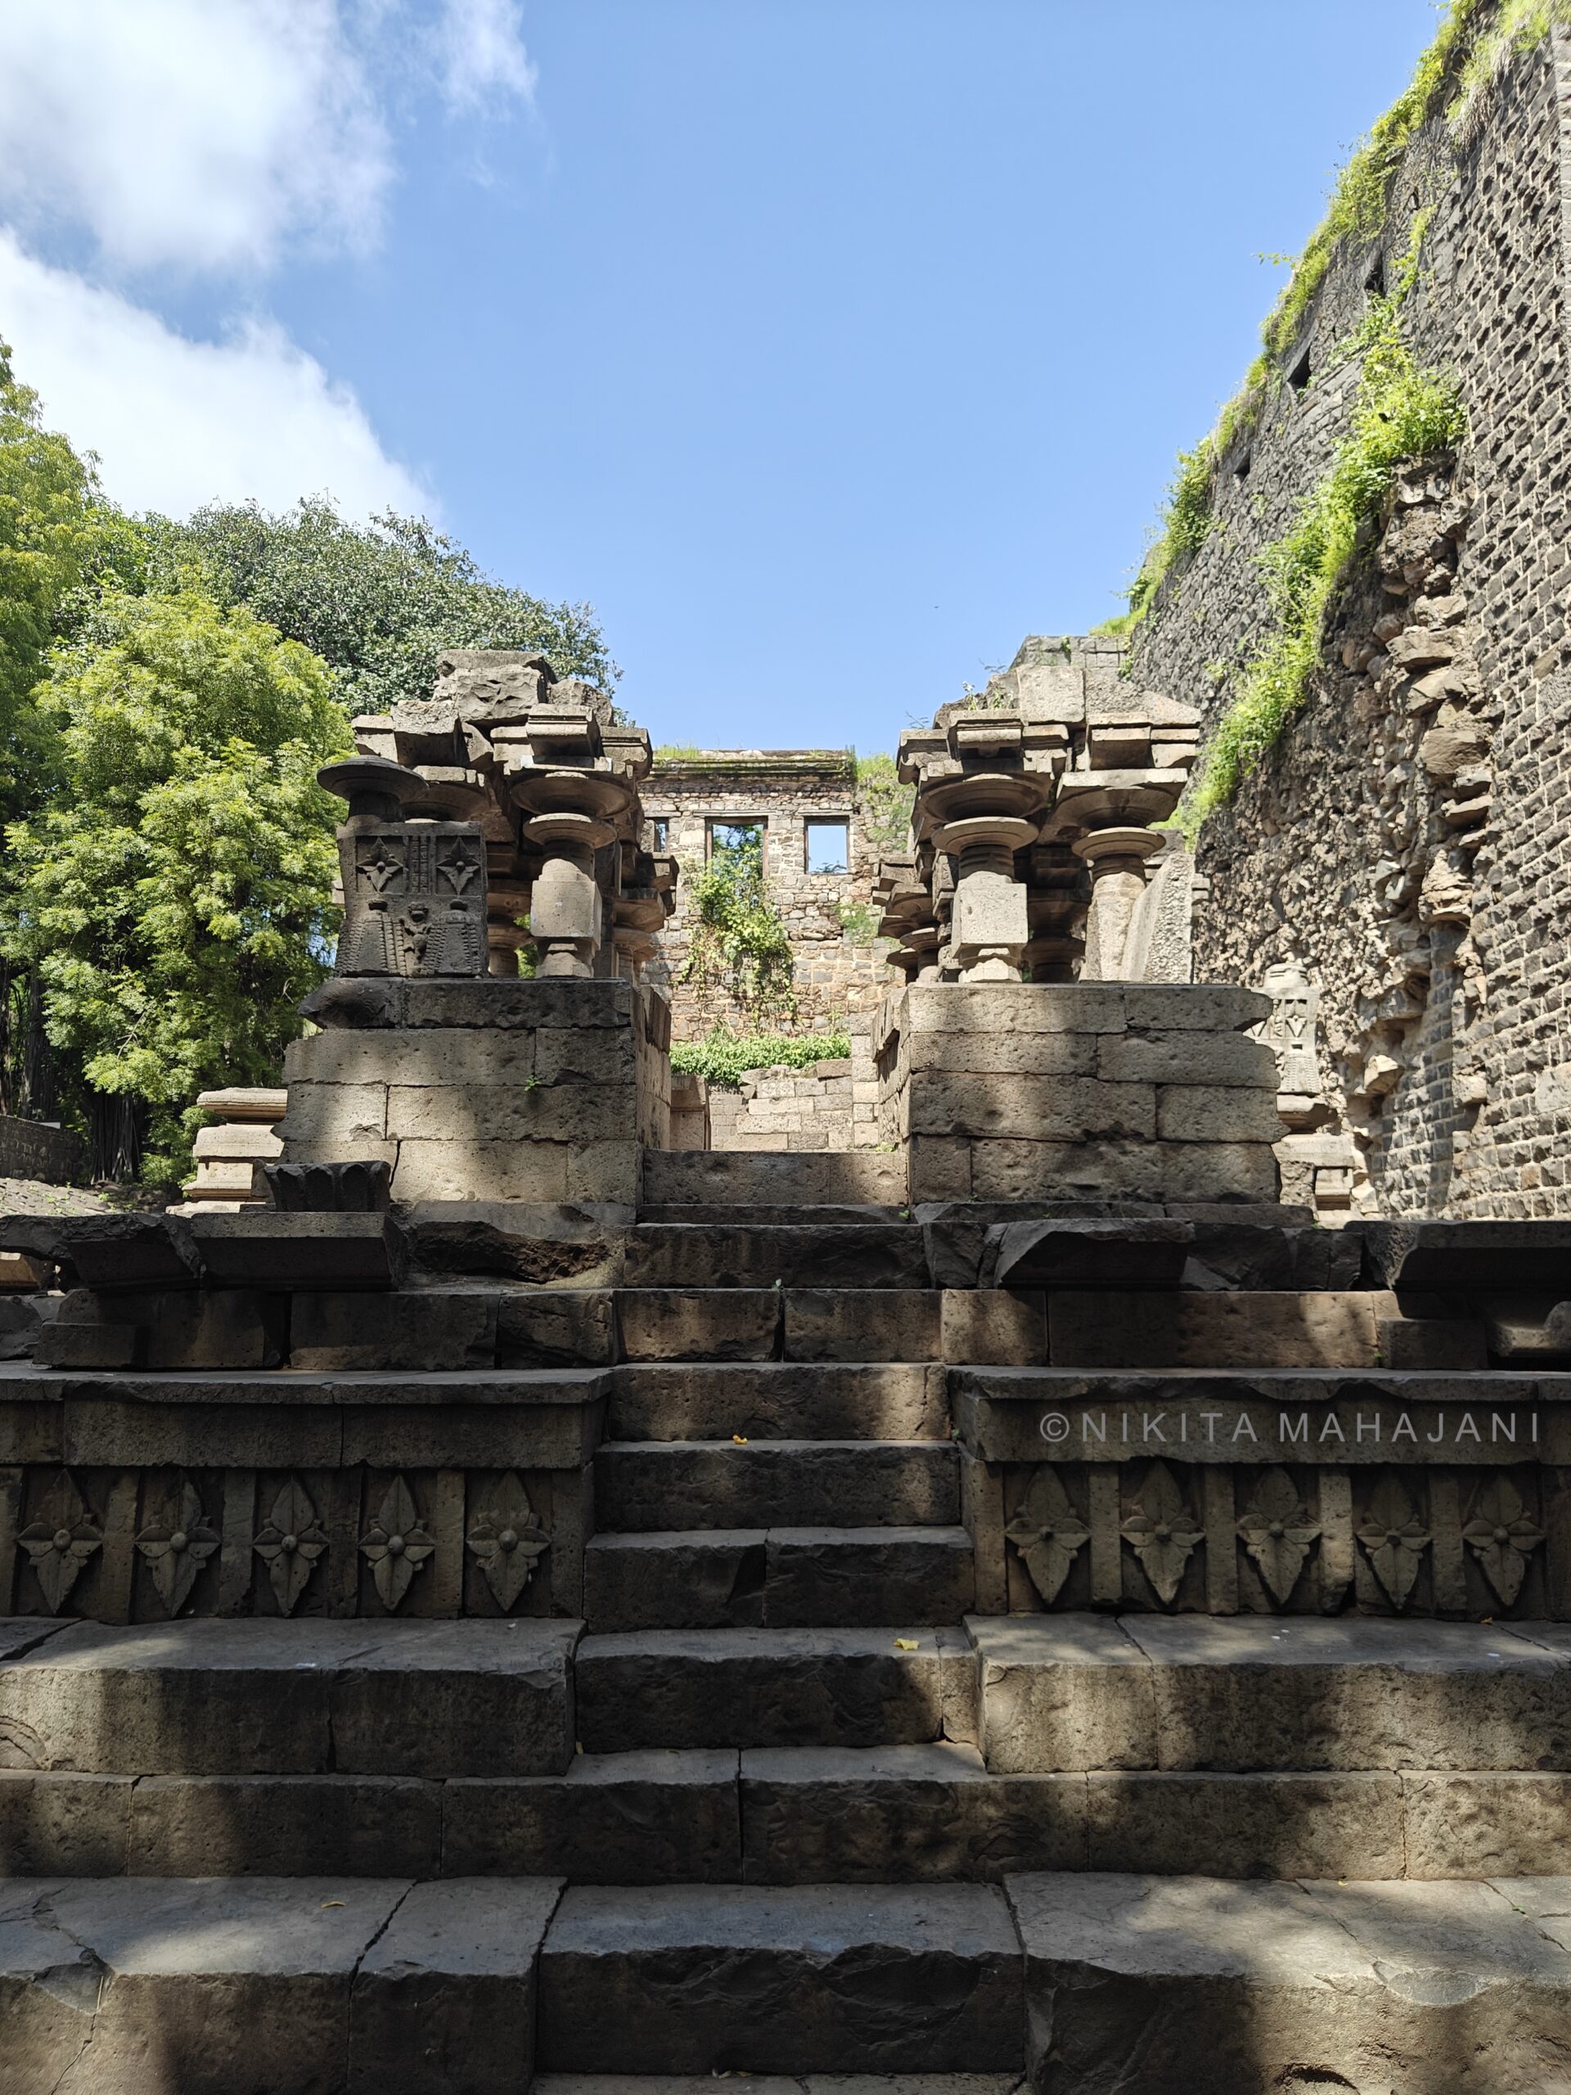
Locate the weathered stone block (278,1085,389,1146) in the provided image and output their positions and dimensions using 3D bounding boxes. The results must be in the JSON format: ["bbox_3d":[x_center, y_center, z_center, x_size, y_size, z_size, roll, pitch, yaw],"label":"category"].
[{"bbox_3d":[-1.589,0.246,5.296,0.390,0.201,0.380,0,-5,1],"label":"weathered stone block"}]

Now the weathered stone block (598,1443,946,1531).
[{"bbox_3d":[-0.020,1.249,4.179,1.009,0.214,0.294,0,-7,0],"label":"weathered stone block"}]

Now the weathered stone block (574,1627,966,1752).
[{"bbox_3d":[-0.035,1.686,3.853,1.000,0.229,0.280,0,-5,1],"label":"weathered stone block"}]

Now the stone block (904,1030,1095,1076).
[{"bbox_3d":[0.767,0.039,5.293,0.649,0.147,0.420,0,-5,1],"label":"stone block"}]

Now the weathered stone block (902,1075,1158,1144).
[{"bbox_3d":[0.890,0.244,5.409,0.886,0.236,0.378,0,-7,0],"label":"weathered stone block"}]

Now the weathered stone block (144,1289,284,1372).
[{"bbox_3d":[-1.733,0.858,4.504,0.375,0.232,0.320,0,-5,1],"label":"weathered stone block"}]

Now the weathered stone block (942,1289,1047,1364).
[{"bbox_3d":[0.650,0.892,4.679,0.328,0.223,0.336,0,-7,0],"label":"weathered stone block"}]

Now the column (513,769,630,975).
[{"bbox_3d":[-0.833,-0.630,5.669,0.462,0.894,0.462,0,-7,0],"label":"column"}]

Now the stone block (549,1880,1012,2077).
[{"bbox_3d":[-0.007,1.958,3.082,0.977,0.219,0.346,0,-7,0],"label":"stone block"}]

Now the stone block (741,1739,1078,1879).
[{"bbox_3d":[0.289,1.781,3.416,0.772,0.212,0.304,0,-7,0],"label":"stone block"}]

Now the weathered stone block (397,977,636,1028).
[{"bbox_3d":[-0.944,-0.134,5.337,0.817,0.166,0.420,0,-5,1],"label":"weathered stone block"}]

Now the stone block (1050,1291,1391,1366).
[{"bbox_3d":[1.292,0.860,4.499,1.016,0.226,0.330,0,-5,0],"label":"stone block"}]

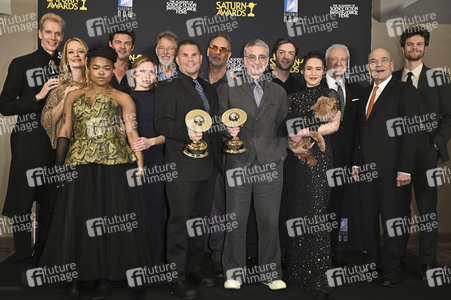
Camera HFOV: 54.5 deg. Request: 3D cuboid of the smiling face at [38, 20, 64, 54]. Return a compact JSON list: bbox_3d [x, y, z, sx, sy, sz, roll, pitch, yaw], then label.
[{"bbox_3d":[-1.303,-0.842,3.280,0.175,0.240,0.160,12,0,-29],"label":"smiling face"}]

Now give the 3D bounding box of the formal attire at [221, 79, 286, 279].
[{"bbox_3d":[0.203,0.214,3.120,0.490,1.480,0.320,1,3,-2],"label":"formal attire"}]

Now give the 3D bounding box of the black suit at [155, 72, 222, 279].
[{"bbox_3d":[-0.252,0.180,2.980,0.470,1.380,0.330,0,4,-14],"label":"black suit"}]

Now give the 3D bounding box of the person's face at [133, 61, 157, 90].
[{"bbox_3d":[-0.592,-0.544,3.200,0.170,0.215,0.160,0,3,-24],"label":"person's face"}]

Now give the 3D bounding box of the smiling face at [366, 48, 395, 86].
[{"bbox_3d":[1.083,-0.583,3.060,0.180,0.250,0.210,2,4,17],"label":"smiling face"}]

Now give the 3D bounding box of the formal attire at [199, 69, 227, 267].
[{"bbox_3d":[-0.078,0.144,3.420,0.480,1.530,0.300,1,3,-3],"label":"formal attire"}]

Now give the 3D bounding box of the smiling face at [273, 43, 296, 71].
[{"bbox_3d":[0.465,-0.736,3.450,0.180,0.220,0.170,6,2,5],"label":"smiling face"}]

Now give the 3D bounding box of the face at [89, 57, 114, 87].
[{"bbox_3d":[-0.798,-0.505,2.820,0.165,0.200,0.150,3,3,-16],"label":"face"}]

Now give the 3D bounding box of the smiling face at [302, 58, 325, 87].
[{"bbox_3d":[0.599,-0.534,2.980,0.155,0.200,0.150,3,6,11],"label":"smiling face"}]

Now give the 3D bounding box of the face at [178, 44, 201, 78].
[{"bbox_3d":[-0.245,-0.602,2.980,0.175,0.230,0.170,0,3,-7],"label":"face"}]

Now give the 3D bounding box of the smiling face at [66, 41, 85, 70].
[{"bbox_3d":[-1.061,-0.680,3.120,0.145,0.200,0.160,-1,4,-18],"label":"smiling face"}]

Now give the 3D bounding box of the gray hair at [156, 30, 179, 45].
[{"bbox_3d":[-0.470,-0.895,3.550,0.180,0.145,0.200,3,5,-8],"label":"gray hair"}]

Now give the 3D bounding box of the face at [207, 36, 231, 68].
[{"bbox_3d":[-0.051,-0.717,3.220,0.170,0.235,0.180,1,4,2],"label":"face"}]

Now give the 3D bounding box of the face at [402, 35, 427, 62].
[{"bbox_3d":[1.424,-0.765,3.300,0.175,0.210,0.155,3,6,25],"label":"face"}]

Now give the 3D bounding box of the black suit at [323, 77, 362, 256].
[{"bbox_3d":[0.940,0.135,3.580,0.520,1.500,0.300,1,3,12],"label":"black suit"}]

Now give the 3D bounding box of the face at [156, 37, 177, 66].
[{"bbox_3d":[-0.471,-0.787,3.500,0.160,0.240,0.170,1,3,-5],"label":"face"}]

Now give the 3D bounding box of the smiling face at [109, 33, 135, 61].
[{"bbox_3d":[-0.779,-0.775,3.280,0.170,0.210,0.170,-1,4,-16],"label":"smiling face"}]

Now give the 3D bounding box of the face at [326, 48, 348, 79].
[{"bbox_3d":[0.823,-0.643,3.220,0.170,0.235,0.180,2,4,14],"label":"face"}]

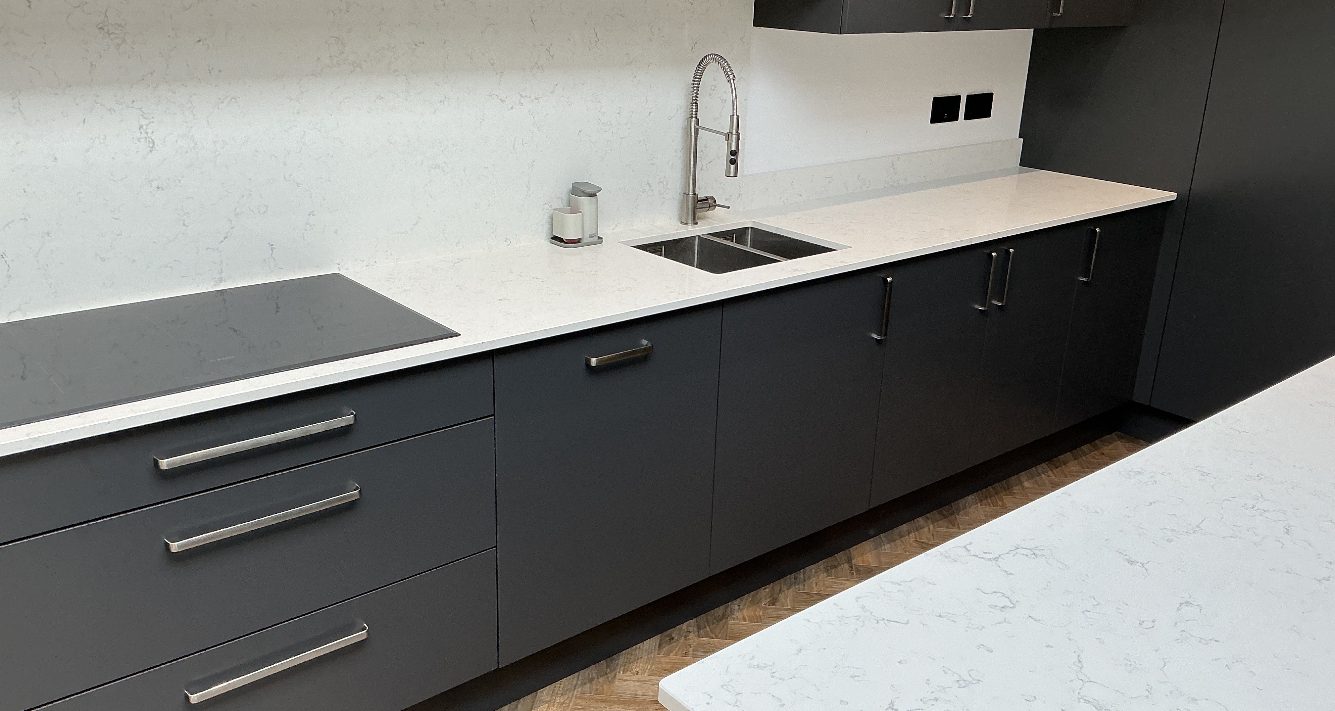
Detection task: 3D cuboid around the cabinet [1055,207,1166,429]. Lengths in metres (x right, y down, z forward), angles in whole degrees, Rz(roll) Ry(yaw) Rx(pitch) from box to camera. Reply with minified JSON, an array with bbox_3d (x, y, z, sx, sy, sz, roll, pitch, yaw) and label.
[{"bbox_3d":[1.306,-0.213,3.812,0.510,0.720,0.600,-14,25,-37],"label":"cabinet"}]

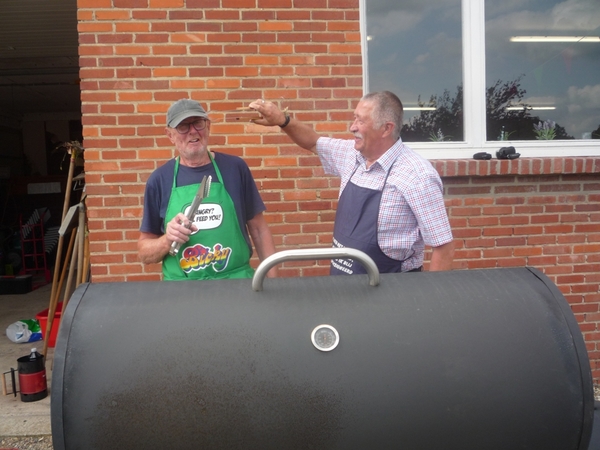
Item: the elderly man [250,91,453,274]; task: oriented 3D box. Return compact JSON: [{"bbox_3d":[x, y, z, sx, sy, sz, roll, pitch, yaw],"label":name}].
[{"bbox_3d":[0.218,0.318,2.152,0.700,1.750,0.540,-5,5,-32],"label":"elderly man"}]

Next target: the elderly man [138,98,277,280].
[{"bbox_3d":[-0.387,0.327,2.253,0.580,1.745,0.420,-2,5,-10],"label":"elderly man"}]

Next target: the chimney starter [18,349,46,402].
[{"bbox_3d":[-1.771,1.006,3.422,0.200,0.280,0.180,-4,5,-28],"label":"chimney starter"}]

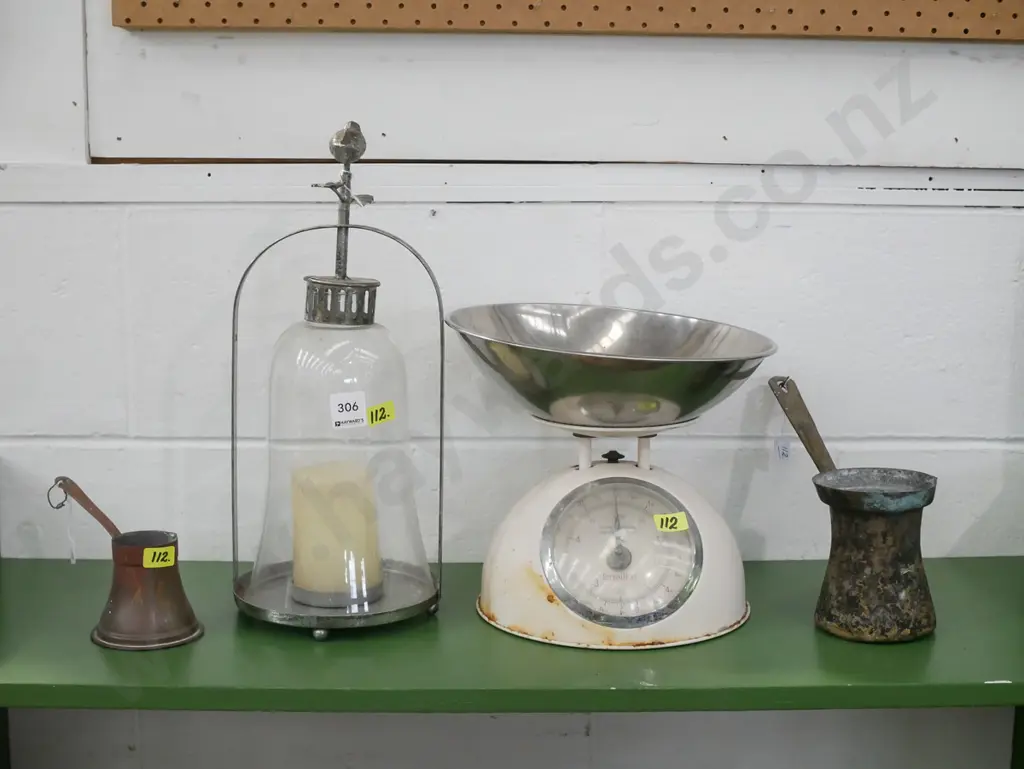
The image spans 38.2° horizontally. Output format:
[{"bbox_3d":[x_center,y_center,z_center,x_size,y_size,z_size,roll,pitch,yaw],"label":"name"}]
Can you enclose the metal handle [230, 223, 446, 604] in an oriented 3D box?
[{"bbox_3d":[-0.129,0.024,1.102,0.161,0.288,0.013,2,10,3],"label":"metal handle"}]

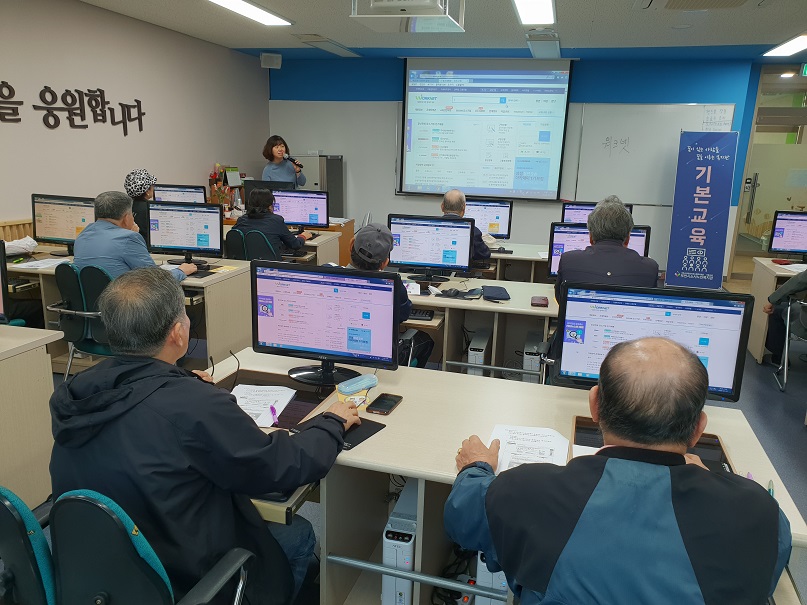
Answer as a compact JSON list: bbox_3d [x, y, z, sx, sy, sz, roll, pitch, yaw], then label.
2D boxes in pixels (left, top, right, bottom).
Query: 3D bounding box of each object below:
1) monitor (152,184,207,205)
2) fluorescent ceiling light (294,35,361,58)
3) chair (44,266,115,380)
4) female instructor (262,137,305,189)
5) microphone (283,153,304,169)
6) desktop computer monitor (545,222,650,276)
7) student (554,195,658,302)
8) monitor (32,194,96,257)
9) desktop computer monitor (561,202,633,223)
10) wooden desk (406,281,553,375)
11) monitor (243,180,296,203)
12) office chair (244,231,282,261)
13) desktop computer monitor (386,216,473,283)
[{"bbox_3d":[-2.189,-0.957,6.065,0.575,0.420,0.220,5,15,13],"label":"monitor"},{"bbox_3d":[-0.811,-3.011,7.197,0.320,0.070,1.150,6,15,15],"label":"fluorescent ceiling light"},{"bbox_3d":[-1.654,0.159,3.629,0.560,0.850,0.600,6,15,19],"label":"chair"},{"bbox_3d":[-1.368,-1.081,6.999,0.500,1.650,0.400,-2,14,-15],"label":"female instructor"},{"bbox_3d":[-1.206,-1.557,6.644,0.250,0.050,0.050,37,11,6],"label":"microphone"},{"bbox_3d":[1.204,-0.266,3.773,0.575,0.432,0.220,5,15,11],"label":"desktop computer monitor"},{"bbox_3d":[0.861,0.207,2.703,0.520,1.320,0.750,5,14,16],"label":"student"},{"bbox_3d":[-2.541,-0.585,4.557,0.575,0.420,0.220,6,15,15],"label":"monitor"},{"bbox_3d":[1.682,-0.645,5.327,0.575,0.430,0.220,5,15,12],"label":"desktop computer monitor"},{"bbox_3d":[0.602,0.312,3.759,1.900,0.720,0.760,6,15,15],"label":"wooden desk"},{"bbox_3d":[-1.450,-1.107,6.662,0.600,0.440,0.210,6,15,15],"label":"monitor"},{"bbox_3d":[-1.157,-0.212,5.191,0.550,0.840,0.580,6,15,19],"label":"office chair"},{"bbox_3d":[0.184,-0.363,4.037,0.575,0.422,0.220,5,15,12],"label":"desktop computer monitor"}]

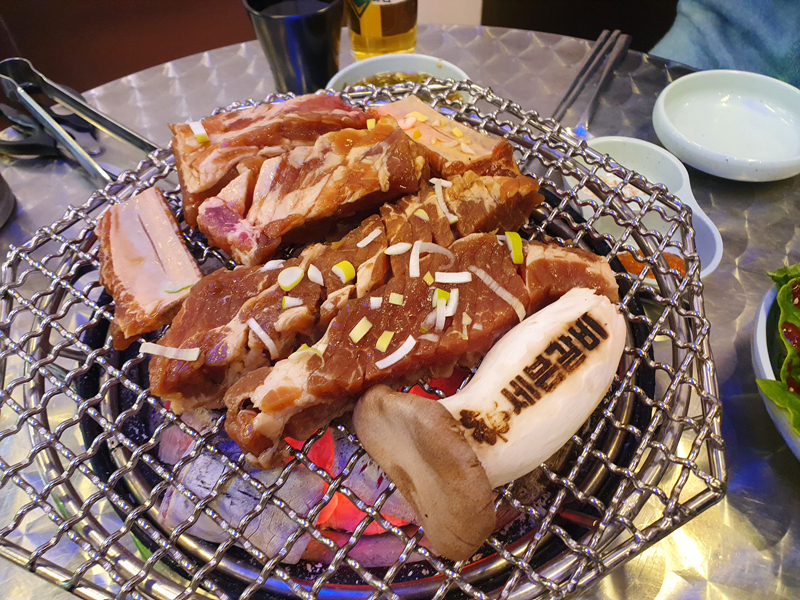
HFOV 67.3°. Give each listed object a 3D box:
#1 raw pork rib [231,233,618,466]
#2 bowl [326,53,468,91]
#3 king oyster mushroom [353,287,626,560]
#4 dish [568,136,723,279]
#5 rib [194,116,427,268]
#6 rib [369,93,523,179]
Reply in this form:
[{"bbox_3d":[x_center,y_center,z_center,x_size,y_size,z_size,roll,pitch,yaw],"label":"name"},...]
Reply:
[{"bbox_3d":[0.009,0.013,0.270,0.186,0.028,0.048,-21,57,-14],"label":"raw pork rib"},{"bbox_3d":[0.000,-0.128,0.418,0.099,0.034,0.099,0,54,0],"label":"bowl"},{"bbox_3d":[0.043,0.035,0.243,0.120,0.046,0.066,-35,61,-22],"label":"king oyster mushroom"},{"bbox_3d":[0.141,-0.049,0.365,0.078,0.026,0.120,-6,54,-4],"label":"dish"},{"bbox_3d":[-0.042,-0.055,0.313,0.109,0.038,0.038,-25,58,-17],"label":"rib"},{"bbox_3d":[0.022,-0.083,0.340,0.073,0.026,0.045,29,59,19],"label":"rib"}]

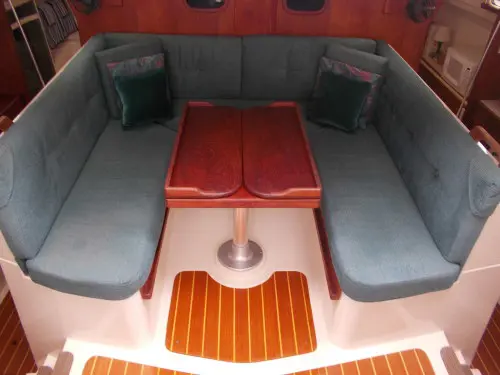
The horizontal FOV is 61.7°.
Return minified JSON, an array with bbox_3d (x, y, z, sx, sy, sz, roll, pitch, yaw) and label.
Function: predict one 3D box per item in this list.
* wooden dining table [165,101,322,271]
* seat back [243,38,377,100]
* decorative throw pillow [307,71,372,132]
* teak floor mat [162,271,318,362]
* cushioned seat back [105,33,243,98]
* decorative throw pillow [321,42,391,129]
[{"bbox_3d":[-0.035,0.065,2.119,0.600,0.710,0.760,0,37,-1],"label":"wooden dining table"},{"bbox_3d":[0.371,-0.791,2.787,0.860,0.400,0.110,0,30,-1],"label":"seat back"},{"bbox_3d":[0.516,-0.518,2.495,0.310,0.310,0.120,22,22,26],"label":"decorative throw pillow"},{"bbox_3d":[-0.044,0.598,2.000,0.660,0.020,0.505,0,37,-1],"label":"teak floor mat"},{"bbox_3d":[-0.490,-0.794,2.763,0.865,0.400,0.110,0,30,-1],"label":"cushioned seat back"},{"bbox_3d":[0.616,-0.633,2.580,0.390,0.390,0.130,20,26,24],"label":"decorative throw pillow"}]

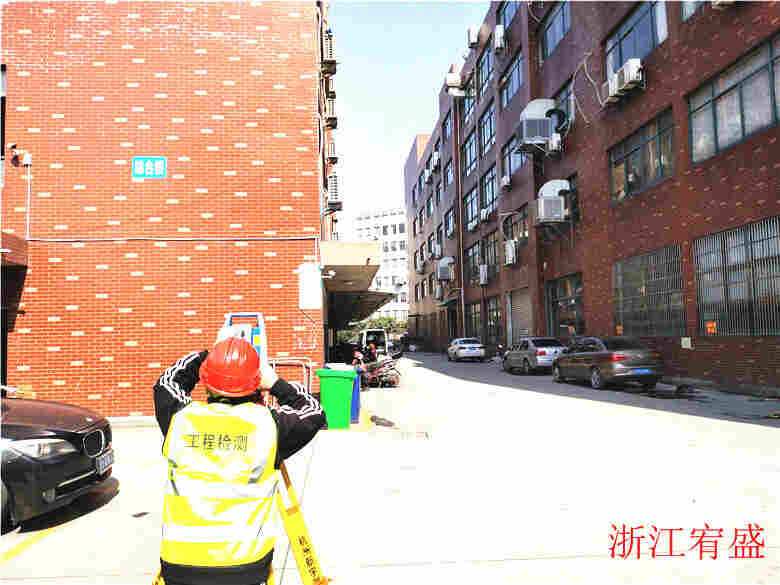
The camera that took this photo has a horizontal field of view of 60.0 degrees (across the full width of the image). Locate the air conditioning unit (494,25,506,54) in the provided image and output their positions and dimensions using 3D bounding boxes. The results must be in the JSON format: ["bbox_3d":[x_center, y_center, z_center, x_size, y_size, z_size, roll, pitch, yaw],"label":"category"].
[{"bbox_3d":[6.685,-15.466,41.081,0.380,1.350,0.950,-1,-4,-4],"label":"air conditioning unit"}]

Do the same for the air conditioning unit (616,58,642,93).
[{"bbox_3d":[7.969,-7.217,22.528,0.350,0.680,0.880,-1,-4,-4],"label":"air conditioning unit"}]

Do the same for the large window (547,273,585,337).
[{"bbox_3d":[8.033,0.648,31.014,0.150,2.750,5.150,-1,-4,-4],"label":"large window"}]

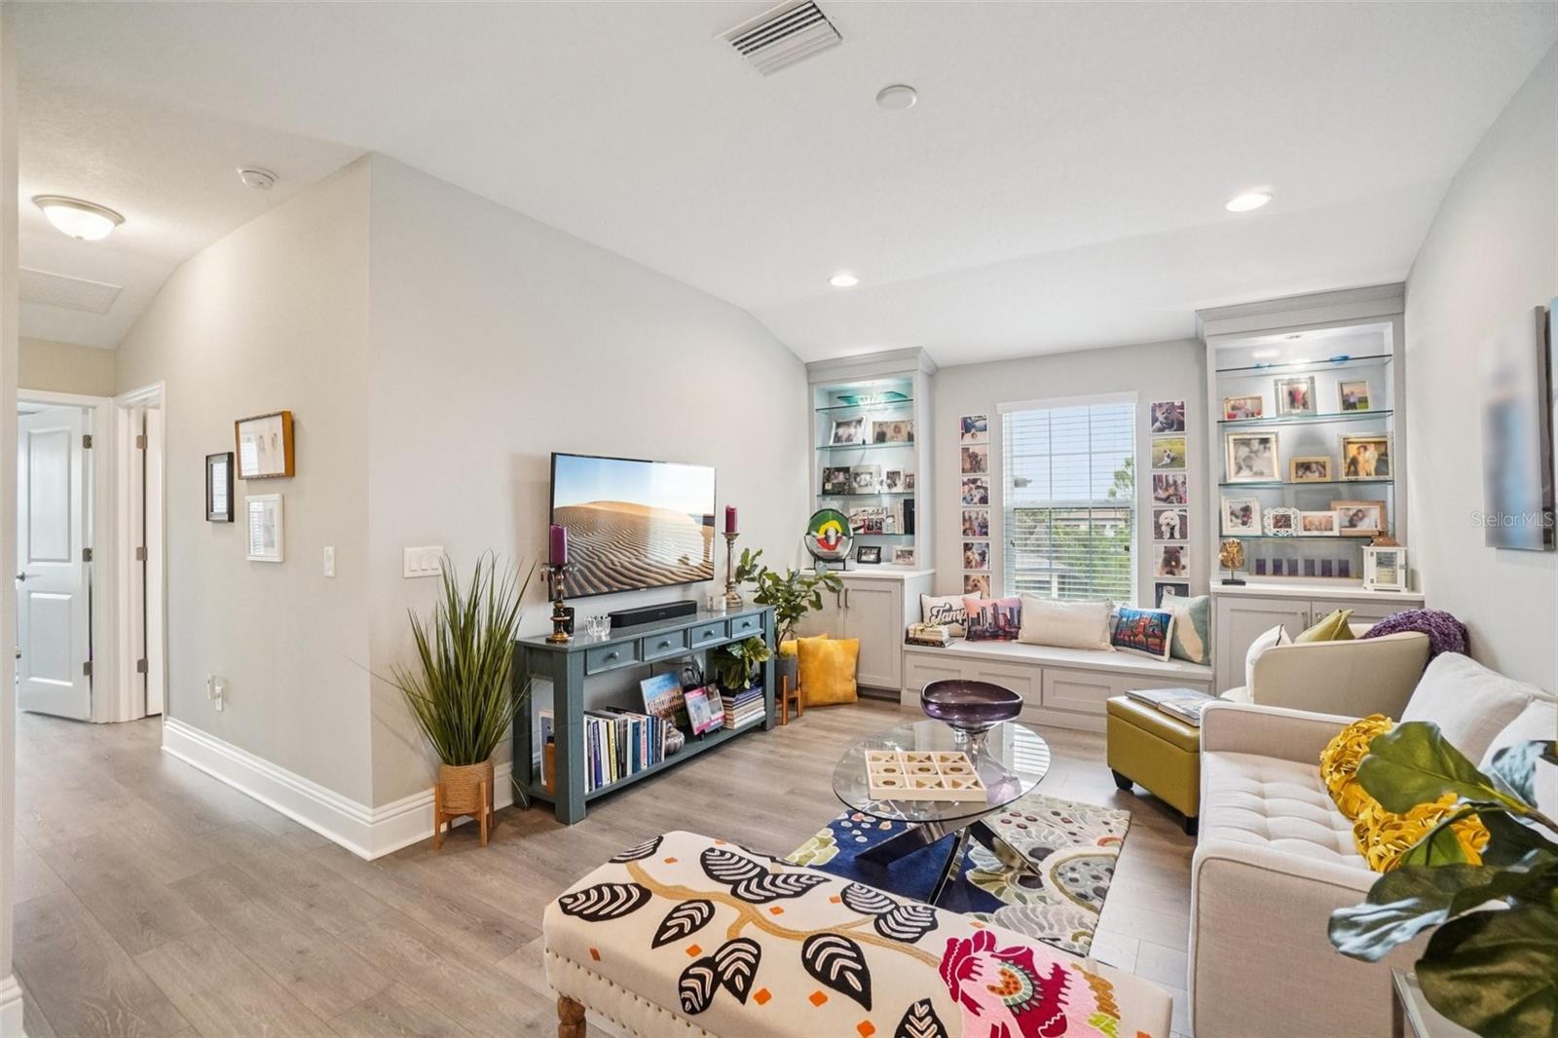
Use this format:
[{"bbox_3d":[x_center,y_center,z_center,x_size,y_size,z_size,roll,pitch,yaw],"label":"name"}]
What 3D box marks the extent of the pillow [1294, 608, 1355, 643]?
[{"bbox_3d":[2.333,0.586,2.873,0.150,0.440,0.440,42,21,26],"label":"pillow"}]

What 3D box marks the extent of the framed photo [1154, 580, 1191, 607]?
[{"bbox_3d":[2.596,0.525,4.274,0.210,0.215,0.020,0,0,32],"label":"framed photo"}]

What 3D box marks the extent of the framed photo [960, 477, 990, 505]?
[{"bbox_3d":[1.502,-0.209,4.961,0.213,0.215,0.020,0,0,32],"label":"framed photo"}]

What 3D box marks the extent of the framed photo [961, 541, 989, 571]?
[{"bbox_3d":[1.518,0.283,5.008,0.210,0.212,0.022,0,0,32],"label":"framed photo"}]

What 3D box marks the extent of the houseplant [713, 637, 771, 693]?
[{"bbox_3d":[-0.228,0.890,3.989,0.310,0.310,0.330,0,0,32],"label":"houseplant"}]

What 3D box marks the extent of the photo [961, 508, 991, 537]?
[{"bbox_3d":[1.493,0.030,4.921,0.215,0.215,0.022,0,0,33],"label":"photo"}]

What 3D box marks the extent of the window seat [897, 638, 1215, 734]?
[{"bbox_3d":[1.847,1.100,4.443,1.848,0.440,0.630,0,0,32],"label":"window seat"}]

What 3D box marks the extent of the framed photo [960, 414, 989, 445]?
[{"bbox_3d":[1.483,-0.676,4.926,0.215,0.215,0.022,0,0,33],"label":"framed photo"}]

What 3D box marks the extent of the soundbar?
[{"bbox_3d":[-0.696,0.521,3.595,0.100,0.069,0.650,0,0,32],"label":"soundbar"}]

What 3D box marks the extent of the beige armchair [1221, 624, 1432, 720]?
[{"bbox_3d":[2.490,0.850,2.890,0.740,0.810,0.750,0,0,-36],"label":"beige armchair"}]

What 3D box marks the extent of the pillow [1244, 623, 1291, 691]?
[{"bbox_3d":[2.241,0.654,2.939,0.160,0.400,0.420,21,11,30],"label":"pillow"}]

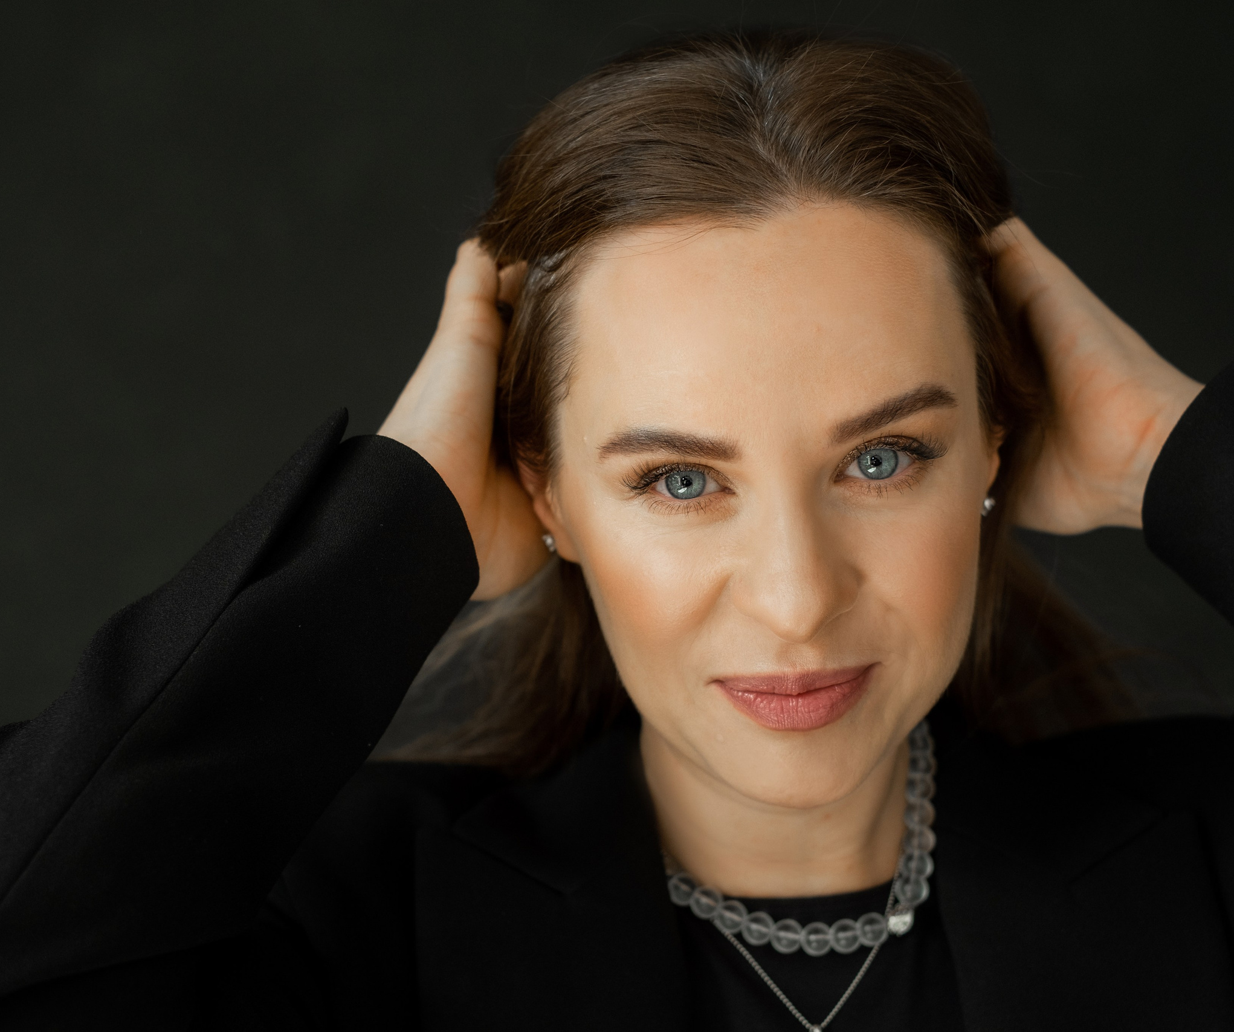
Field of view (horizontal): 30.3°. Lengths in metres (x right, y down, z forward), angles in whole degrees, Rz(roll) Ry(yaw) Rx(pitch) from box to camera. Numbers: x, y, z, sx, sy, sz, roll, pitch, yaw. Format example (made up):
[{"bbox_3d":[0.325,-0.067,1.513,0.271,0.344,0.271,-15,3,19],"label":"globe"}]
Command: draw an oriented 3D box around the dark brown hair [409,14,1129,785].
[{"bbox_3d":[0.053,-0.036,0.820,0.275,0.275,0.200,-3,7,0],"label":"dark brown hair"}]

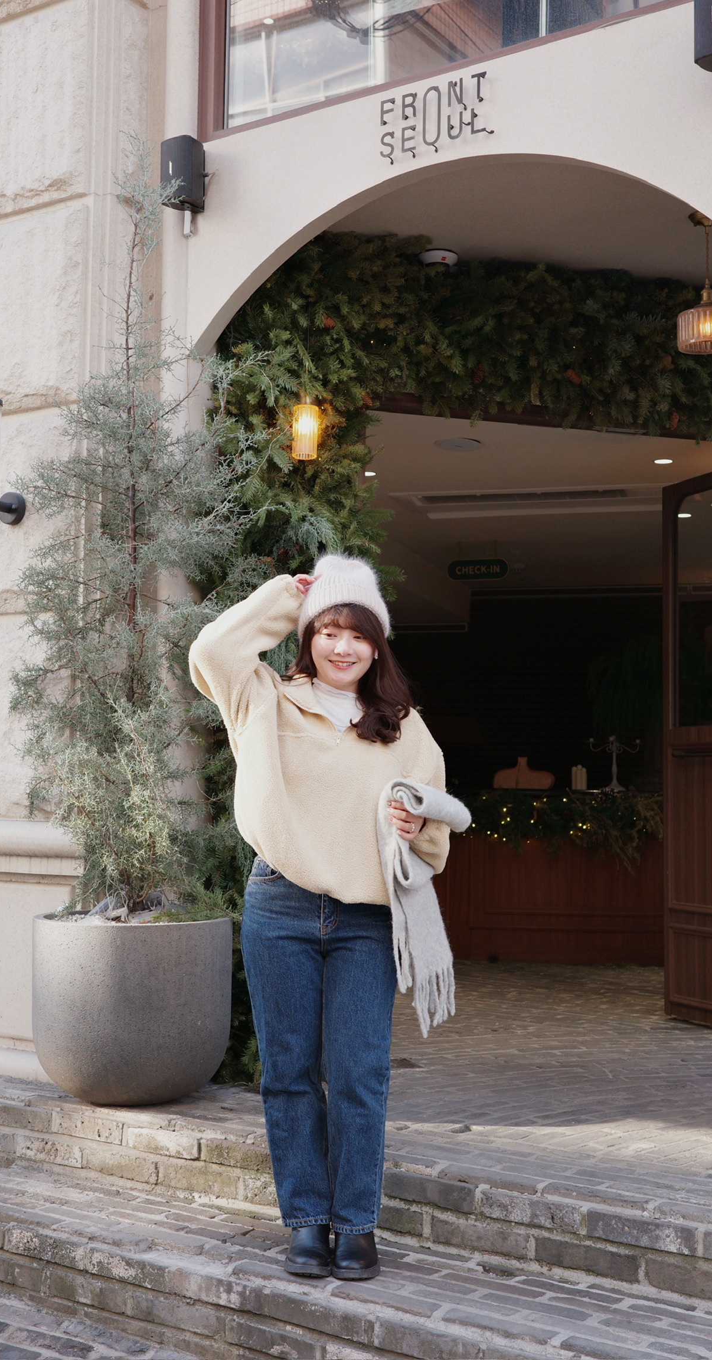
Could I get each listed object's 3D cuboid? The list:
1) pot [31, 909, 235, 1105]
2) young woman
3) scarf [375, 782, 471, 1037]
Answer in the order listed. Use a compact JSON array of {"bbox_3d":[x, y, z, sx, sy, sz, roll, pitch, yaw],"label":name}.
[{"bbox_3d":[-0.683,0.986,4.589,0.600,0.540,0.600,0,-4,0],"label":"pot"},{"bbox_3d":[-0.087,0.531,3.583,0.620,1.670,0.420,0,-4,0],"label":"young woman"},{"bbox_3d":[0.156,0.521,3.460,0.210,0.580,0.190,1,-4,-3],"label":"scarf"}]

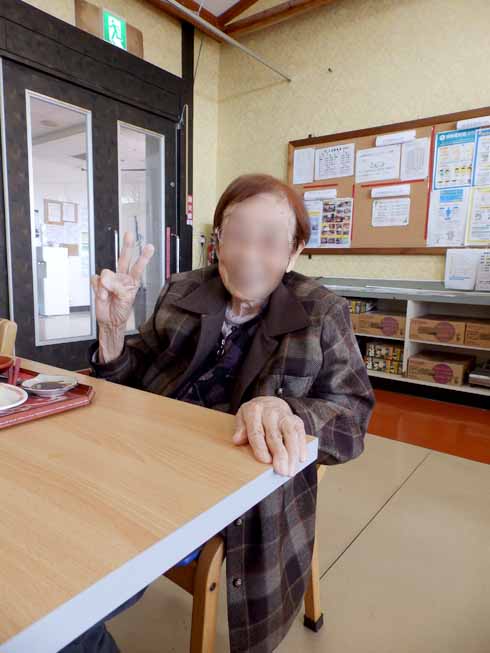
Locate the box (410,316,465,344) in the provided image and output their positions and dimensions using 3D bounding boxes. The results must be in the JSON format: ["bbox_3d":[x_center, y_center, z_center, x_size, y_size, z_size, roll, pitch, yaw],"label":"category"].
[{"bbox_3d":[1.478,0.022,3.115,0.365,0.154,0.350,7,9,35],"label":"box"}]

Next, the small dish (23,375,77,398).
[{"bbox_3d":[-0.339,0.106,0.725,0.090,0.023,0.090,2,8,0],"label":"small dish"}]

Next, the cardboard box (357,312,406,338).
[{"bbox_3d":[1.165,-0.016,3.336,0.366,0.154,0.350,7,9,35],"label":"cardboard box"}]

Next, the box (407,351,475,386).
[{"bbox_3d":[1.481,0.308,3.165,0.371,0.154,0.350,6,9,33],"label":"box"}]

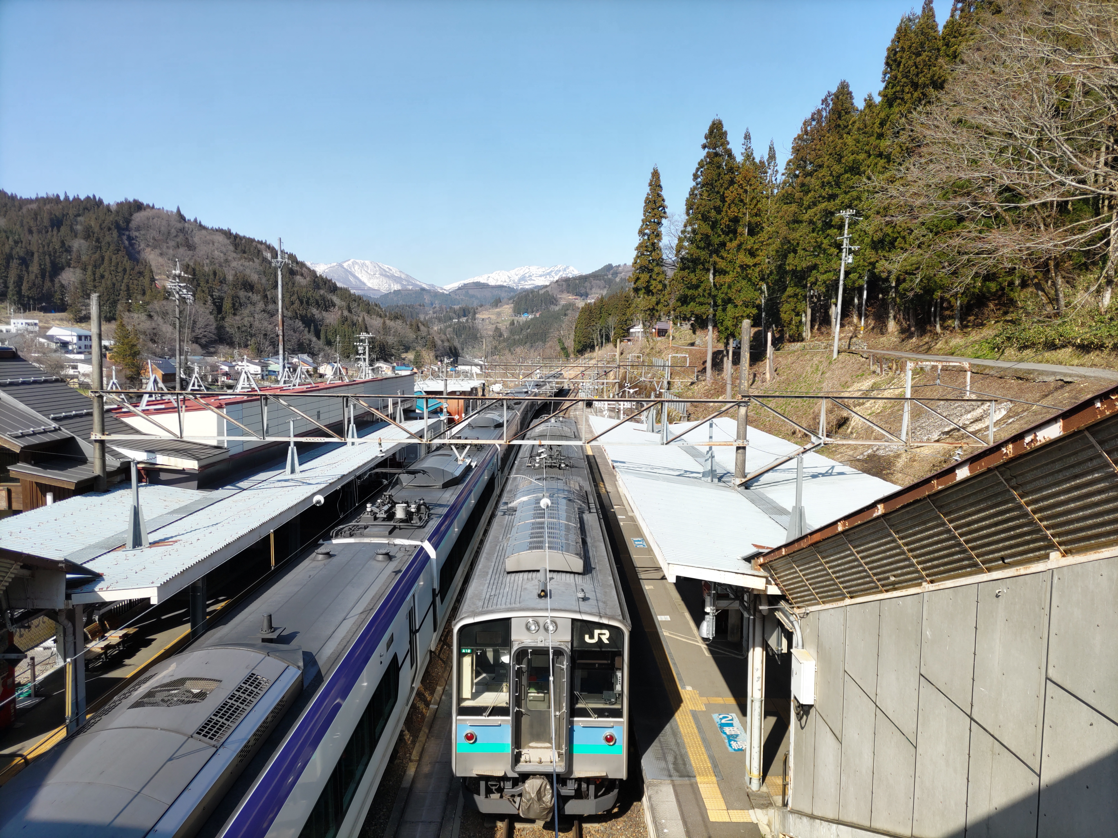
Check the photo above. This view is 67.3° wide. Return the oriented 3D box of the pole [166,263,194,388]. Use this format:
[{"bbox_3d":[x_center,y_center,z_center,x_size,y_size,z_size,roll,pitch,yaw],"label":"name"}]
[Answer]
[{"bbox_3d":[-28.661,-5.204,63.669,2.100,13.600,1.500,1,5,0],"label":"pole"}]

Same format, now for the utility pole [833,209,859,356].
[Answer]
[{"bbox_3d":[21.755,-10.319,64.464,1.900,11.303,1.400,3,5,0],"label":"utility pole"}]

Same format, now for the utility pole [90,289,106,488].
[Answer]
[{"bbox_3d":[-11.263,1.010,20.604,0.300,8.100,0.300,1,5,0],"label":"utility pole"}]

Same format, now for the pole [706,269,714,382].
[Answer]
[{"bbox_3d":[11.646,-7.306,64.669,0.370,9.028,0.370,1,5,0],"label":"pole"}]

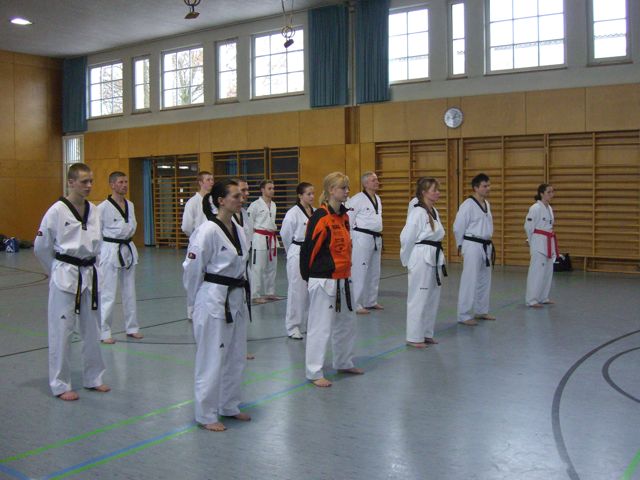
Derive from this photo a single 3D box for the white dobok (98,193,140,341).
[{"bbox_3d":[-2.162,0.284,7.480,0.320,1.500,0.500,2,5,38],"label":"white dobok"}]

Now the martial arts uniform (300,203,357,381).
[{"bbox_3d":[0.071,0.413,5.856,0.430,1.458,0.530,2,4,34],"label":"martial arts uniform"}]

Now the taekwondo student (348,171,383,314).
[{"bbox_3d":[0.617,0.022,9.327,0.420,1.857,0.580,2,4,34],"label":"taekwondo student"}]

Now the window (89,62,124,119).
[{"bbox_3d":[-6.536,-4.584,21.566,1.743,1.656,0.120,2,5,35],"label":"window"}]

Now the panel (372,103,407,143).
[{"bbox_3d":[1.546,-2.628,15.678,0.817,0.881,0.050,2,4,34],"label":"panel"}]

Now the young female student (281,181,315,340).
[{"bbox_3d":[-0.235,0.218,7.678,0.380,1.686,0.470,2,4,34],"label":"young female student"}]

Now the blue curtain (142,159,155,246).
[{"bbox_3d":[-5.064,-1.094,20.786,0.487,2.553,0.220,2,4,34],"label":"blue curtain"}]

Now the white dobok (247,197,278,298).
[{"bbox_3d":[-0.829,0.109,10.220,0.320,1.460,0.480,2,4,34],"label":"white dobok"}]

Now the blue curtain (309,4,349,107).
[{"bbox_3d":[0.209,-4.546,17.313,1.200,2.470,0.180,2,4,34],"label":"blue curtain"}]

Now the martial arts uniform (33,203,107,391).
[{"bbox_3d":[-1.909,0.435,5.375,0.390,1.524,0.570,2,4,34],"label":"martial arts uniform"}]

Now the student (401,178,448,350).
[{"bbox_3d":[1.053,0.219,7.145,0.450,1.728,0.490,2,4,34],"label":"student"}]

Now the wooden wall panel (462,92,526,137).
[{"bbox_3d":[3.549,-2.552,14.409,1.433,0.855,0.050,2,5,35],"label":"wooden wall panel"}]

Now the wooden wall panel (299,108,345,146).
[{"bbox_3d":[0.042,-2.683,16.709,1.312,0.881,0.050,2,4,34],"label":"wooden wall panel"}]

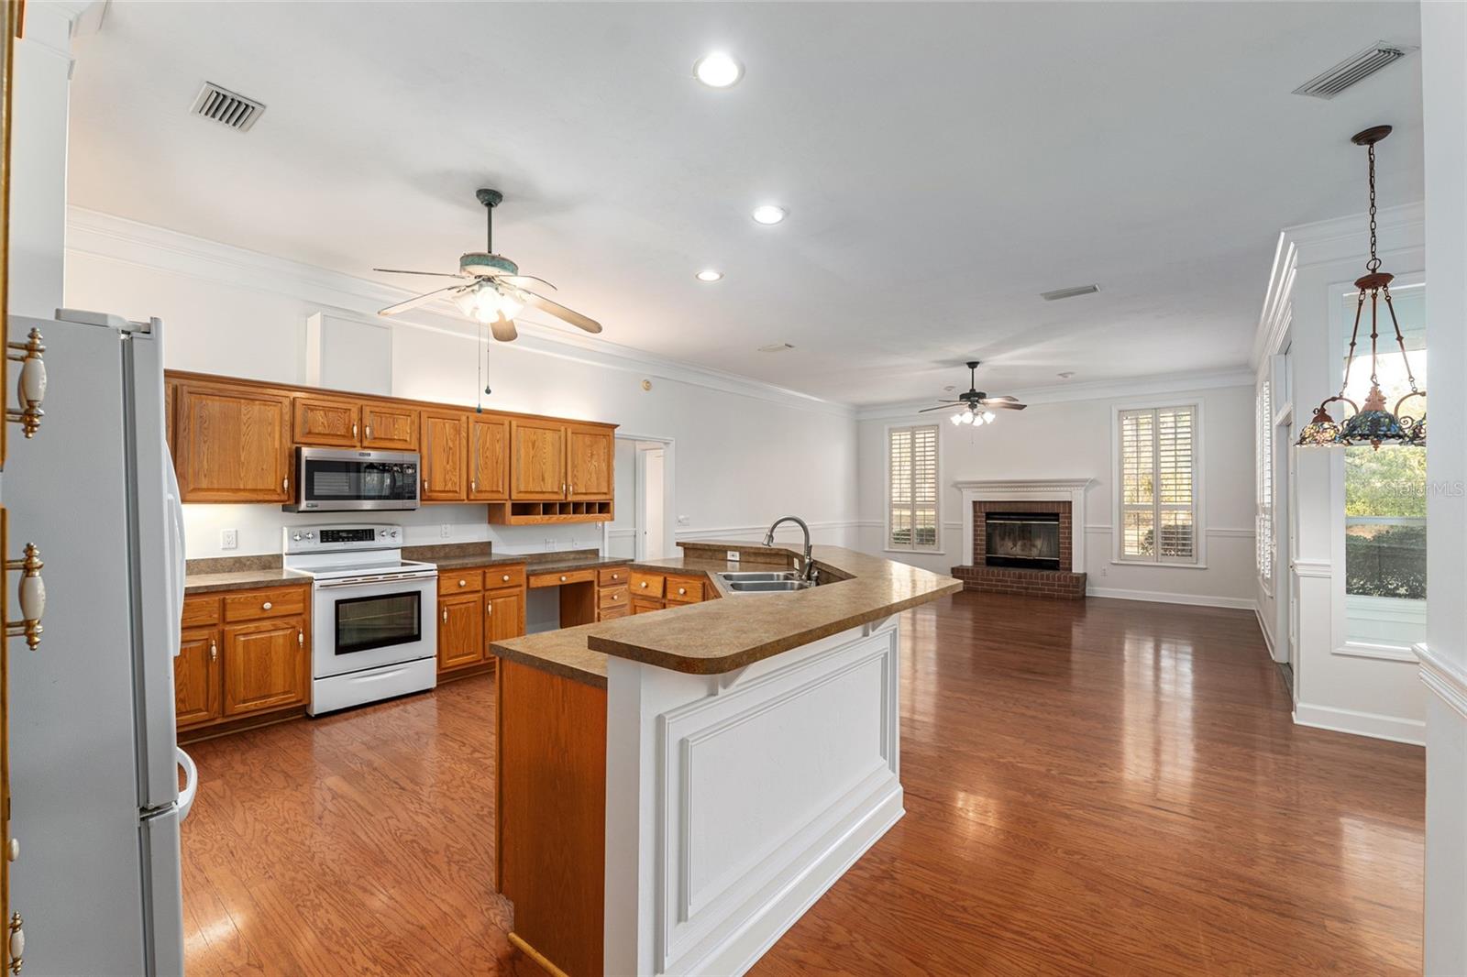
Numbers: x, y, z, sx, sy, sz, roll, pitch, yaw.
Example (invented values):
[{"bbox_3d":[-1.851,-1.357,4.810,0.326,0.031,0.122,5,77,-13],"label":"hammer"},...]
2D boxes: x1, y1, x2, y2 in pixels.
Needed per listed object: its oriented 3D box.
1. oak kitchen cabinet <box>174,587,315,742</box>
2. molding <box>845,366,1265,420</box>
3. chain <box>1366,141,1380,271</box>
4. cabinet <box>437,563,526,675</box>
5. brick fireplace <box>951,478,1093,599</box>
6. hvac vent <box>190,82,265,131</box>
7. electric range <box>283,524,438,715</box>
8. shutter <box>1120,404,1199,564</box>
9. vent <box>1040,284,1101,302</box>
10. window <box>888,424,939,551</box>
[{"bbox_3d":[-3.180,1.026,3.604,0.605,0.807,0.683,-1,-1,40],"label":"oak kitchen cabinet"},{"bbox_3d":[4.439,-1.393,8.795,5.341,0.249,0.140,0,-1,36],"label":"molding"},{"bbox_3d":[2.871,-1.266,2.561,0.050,0.578,0.050,-1,-1,40],"label":"chain"},{"bbox_3d":[-2.214,1.042,4.741,0.605,0.797,0.698,-1,-1,40],"label":"cabinet"},{"bbox_3d":[4.334,0.719,8.661,1.873,1.714,0.458,0,-1,36],"label":"brick fireplace"},{"bbox_3d":[-2.152,-1.609,2.429,0.294,0.030,0.186,-1,-1,40],"label":"hvac vent"},{"bbox_3d":[-2.684,0.884,4.141,0.658,1.196,0.754,-1,-1,40],"label":"electric range"},{"bbox_3d":[5.826,-0.083,7.858,0.897,2.162,0.100,0,-1,36],"label":"shutter"},{"bbox_3d":[2.694,-1.560,4.564,0.354,0.030,0.196,-1,-1,40],"label":"vent"},{"bbox_3d":[3.101,0.003,9.820,0.867,2.103,0.050,0,-1,36],"label":"window"}]

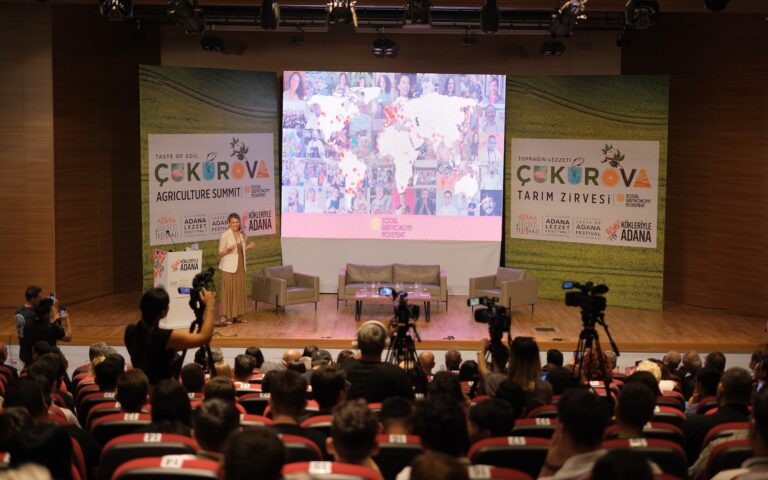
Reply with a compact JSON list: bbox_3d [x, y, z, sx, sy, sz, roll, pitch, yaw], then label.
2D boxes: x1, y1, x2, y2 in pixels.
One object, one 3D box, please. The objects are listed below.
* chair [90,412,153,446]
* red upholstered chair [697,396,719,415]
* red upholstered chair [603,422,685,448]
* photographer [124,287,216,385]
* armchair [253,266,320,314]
[{"bbox_3d":[-1.359,1.384,5.993,0.540,0.950,0.620,1,5,0],"label":"chair"},{"bbox_3d":[2.543,1.602,8.261,0.550,0.950,0.640,0,6,-3],"label":"red upholstered chair"},{"bbox_3d":[1.472,1.478,6.409,0.550,0.950,0.640,1,6,-2],"label":"red upholstered chair"},{"bbox_3d":[-1.614,1.169,7.971,0.600,1.639,0.520,3,5,24],"label":"photographer"},{"bbox_3d":[-1.610,0.789,17.633,0.820,0.750,0.780,-3,6,-37],"label":"armchair"}]

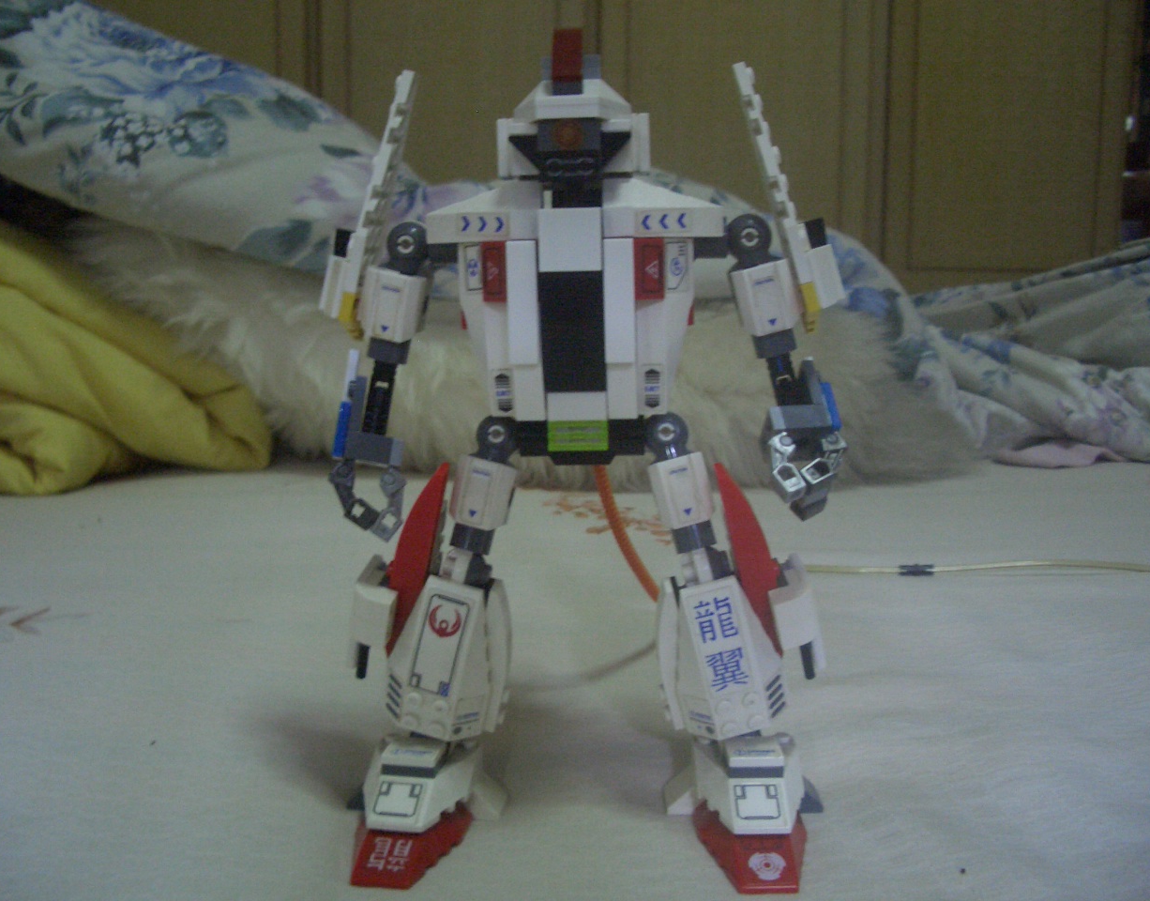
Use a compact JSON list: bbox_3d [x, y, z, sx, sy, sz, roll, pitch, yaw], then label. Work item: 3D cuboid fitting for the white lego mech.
[{"bbox_3d":[0.003,-0.002,0.352,0.150,0.230,0.095,1,8,6],"label":"white lego mech"}]

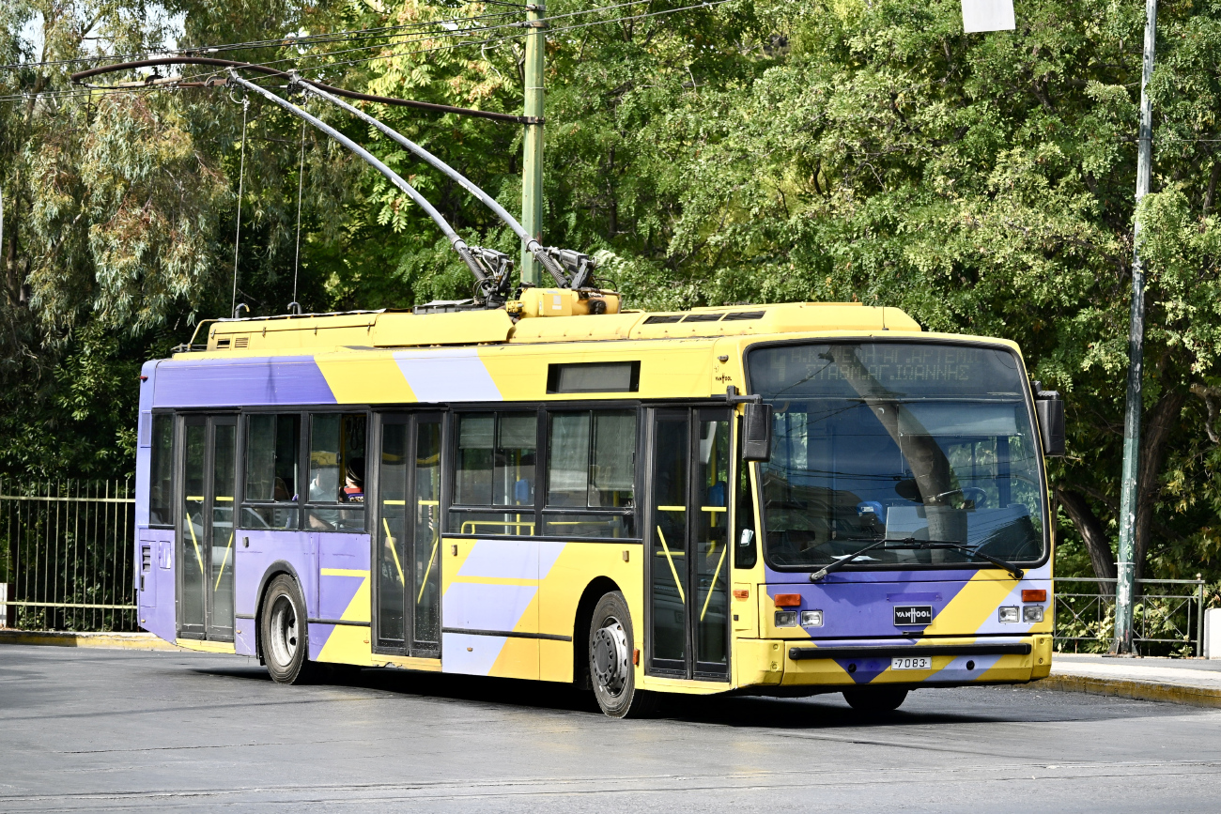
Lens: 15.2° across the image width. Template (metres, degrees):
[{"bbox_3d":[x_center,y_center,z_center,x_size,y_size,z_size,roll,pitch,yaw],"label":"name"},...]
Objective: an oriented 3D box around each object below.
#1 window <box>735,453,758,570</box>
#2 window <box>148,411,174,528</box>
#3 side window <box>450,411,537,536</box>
[{"bbox_3d":[1.006,0.613,33.034,0.060,1.097,0.330,3,-2,-28],"label":"window"},{"bbox_3d":[-4.139,0.580,42.526,0.060,1.044,0.532,3,-2,-28],"label":"window"},{"bbox_3d":[-0.921,0.534,36.596,0.060,1.000,1.504,3,-2,-28],"label":"side window"}]

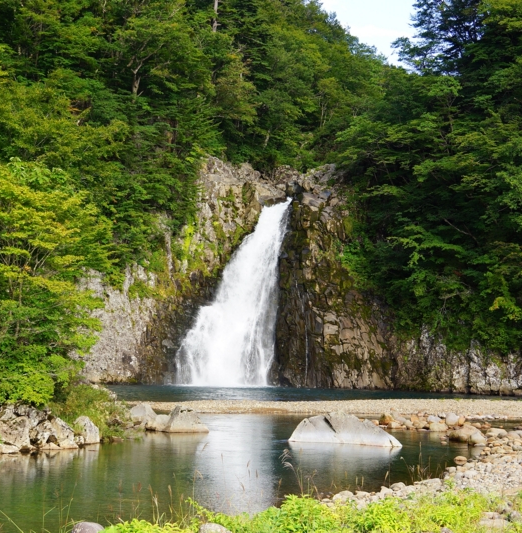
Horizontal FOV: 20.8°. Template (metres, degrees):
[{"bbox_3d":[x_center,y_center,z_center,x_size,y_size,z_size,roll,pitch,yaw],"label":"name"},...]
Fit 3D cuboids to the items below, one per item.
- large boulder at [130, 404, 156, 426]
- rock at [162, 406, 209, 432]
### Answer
[{"bbox_3d":[-7.552,9.472,91.000,1.800,1.500,1.500,0,-4,0],"label":"large boulder"},{"bbox_3d":[-4.588,9.313,86.400,2.850,1.570,1.900,0,-4,0],"label":"rock"}]

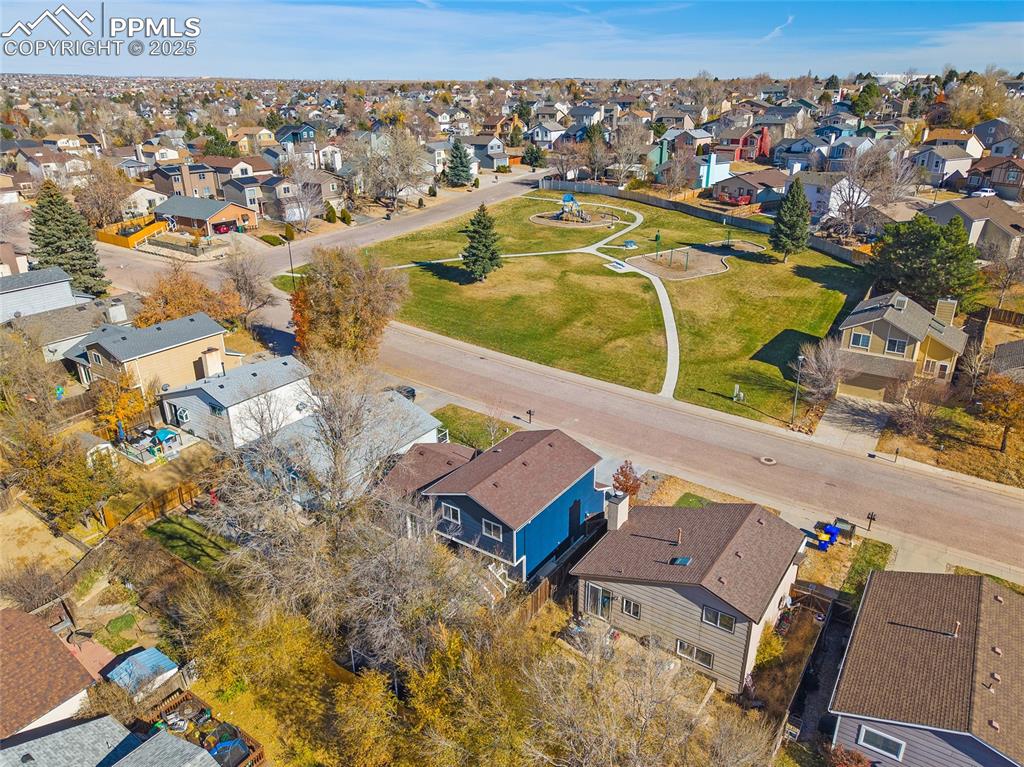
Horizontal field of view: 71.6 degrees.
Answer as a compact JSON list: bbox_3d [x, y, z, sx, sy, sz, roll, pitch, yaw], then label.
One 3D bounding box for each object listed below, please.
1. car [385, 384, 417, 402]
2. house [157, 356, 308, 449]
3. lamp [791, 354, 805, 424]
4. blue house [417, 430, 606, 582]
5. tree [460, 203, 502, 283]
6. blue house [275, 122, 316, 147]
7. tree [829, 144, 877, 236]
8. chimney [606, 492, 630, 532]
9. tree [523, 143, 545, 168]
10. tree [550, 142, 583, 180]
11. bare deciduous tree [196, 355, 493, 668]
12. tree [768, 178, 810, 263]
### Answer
[{"bbox_3d":[-10.820,1.310,65.000,1.850,1.550,4.600,16,28,33],"label":"car"},{"bbox_3d":[-24.569,0.933,63.669,10.947,5.696,9.078,15,28,33],"label":"house"},{"bbox_3d":[26.236,0.666,65.204,0.500,6.880,0.750,14,27,33],"label":"lamp"},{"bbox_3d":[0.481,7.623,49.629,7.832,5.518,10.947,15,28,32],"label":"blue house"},{"bbox_3d":[-4.360,-19.860,99.970,5.780,10.800,5.780,0,23,0],"label":"tree"},{"bbox_3d":[-67.580,-77.270,222.000,11.000,7.600,10.500,-9,25,-20],"label":"blue house"},{"bbox_3d":[51.385,-28.432,106.460,6.304,12.718,6.304,9,25,24],"label":"tree"},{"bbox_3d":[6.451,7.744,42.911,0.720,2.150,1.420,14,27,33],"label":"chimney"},{"bbox_3d":[5.830,-61.910,192.130,5.960,6.340,5.960,0,23,0],"label":"tree"},{"bbox_3d":[10.899,-44.034,141.905,6.122,7.439,6.122,0,23,4],"label":"tree"},{"bbox_3d":[-9.380,6.030,40.460,15.680,16.200,14.580,0,23,0],"label":"bare deciduous tree"},{"bbox_3d":[41.430,-24.010,104.810,5.910,12.290,5.910,0,23,0],"label":"tree"}]

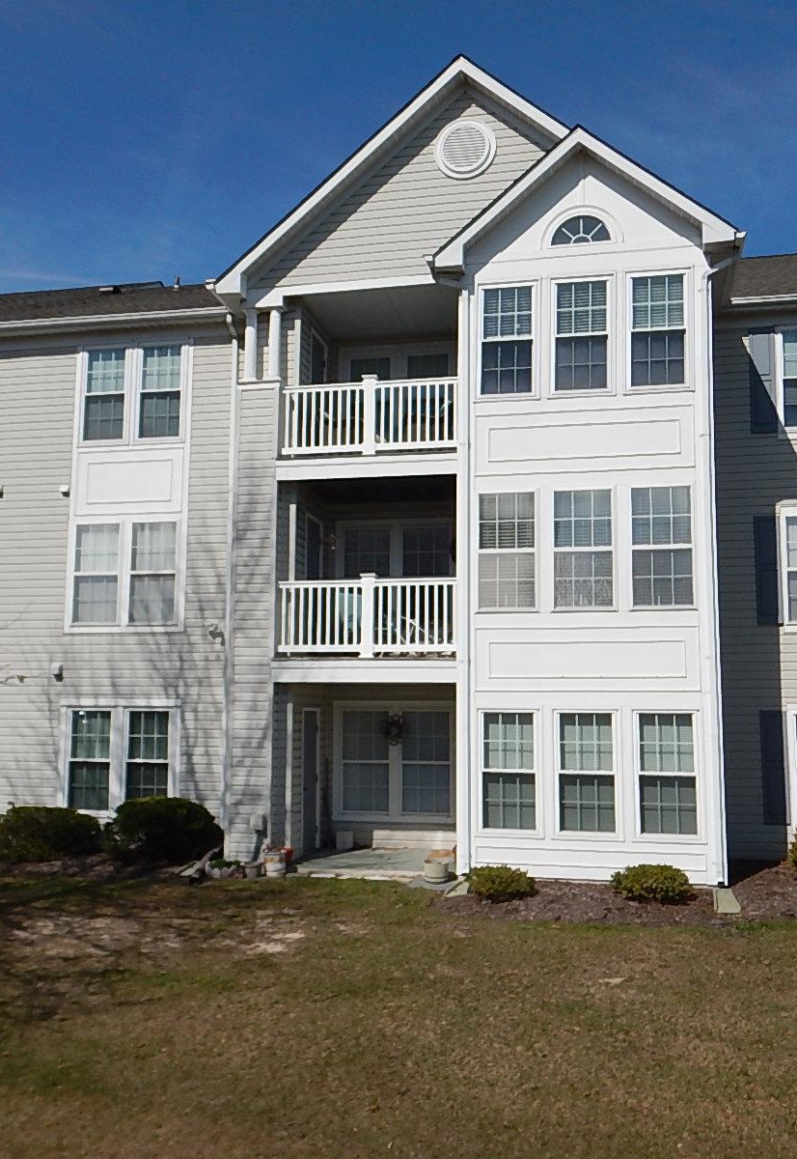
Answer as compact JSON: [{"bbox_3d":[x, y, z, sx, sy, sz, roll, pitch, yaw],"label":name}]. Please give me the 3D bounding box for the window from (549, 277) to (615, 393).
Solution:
[{"bbox_3d":[2.389,-3.170,13.976,0.828,1.638,0.080,-1,-8,12],"label":"window"}]

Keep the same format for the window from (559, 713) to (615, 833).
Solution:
[{"bbox_3d":[2.360,2.418,13.440,0.702,1.478,0.100,-1,-7,12],"label":"window"}]

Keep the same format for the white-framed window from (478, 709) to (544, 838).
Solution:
[{"bbox_3d":[1.394,2.425,13.459,0.837,1.588,0.080,-1,-8,12],"label":"white-framed window"}]

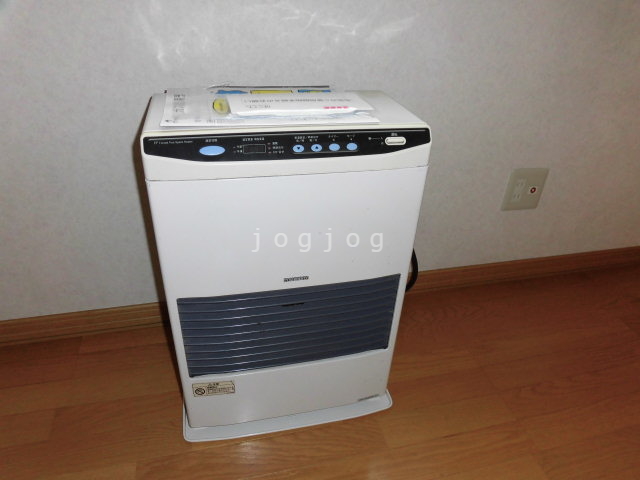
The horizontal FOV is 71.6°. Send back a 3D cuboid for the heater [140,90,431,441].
[{"bbox_3d":[-0.066,0.061,0.856,0.438,0.612,0.270,-5,33,-13],"label":"heater"}]

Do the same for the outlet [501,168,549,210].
[{"bbox_3d":[0.559,-0.138,1.208,0.116,0.120,0.010,-5,32,-14],"label":"outlet"}]

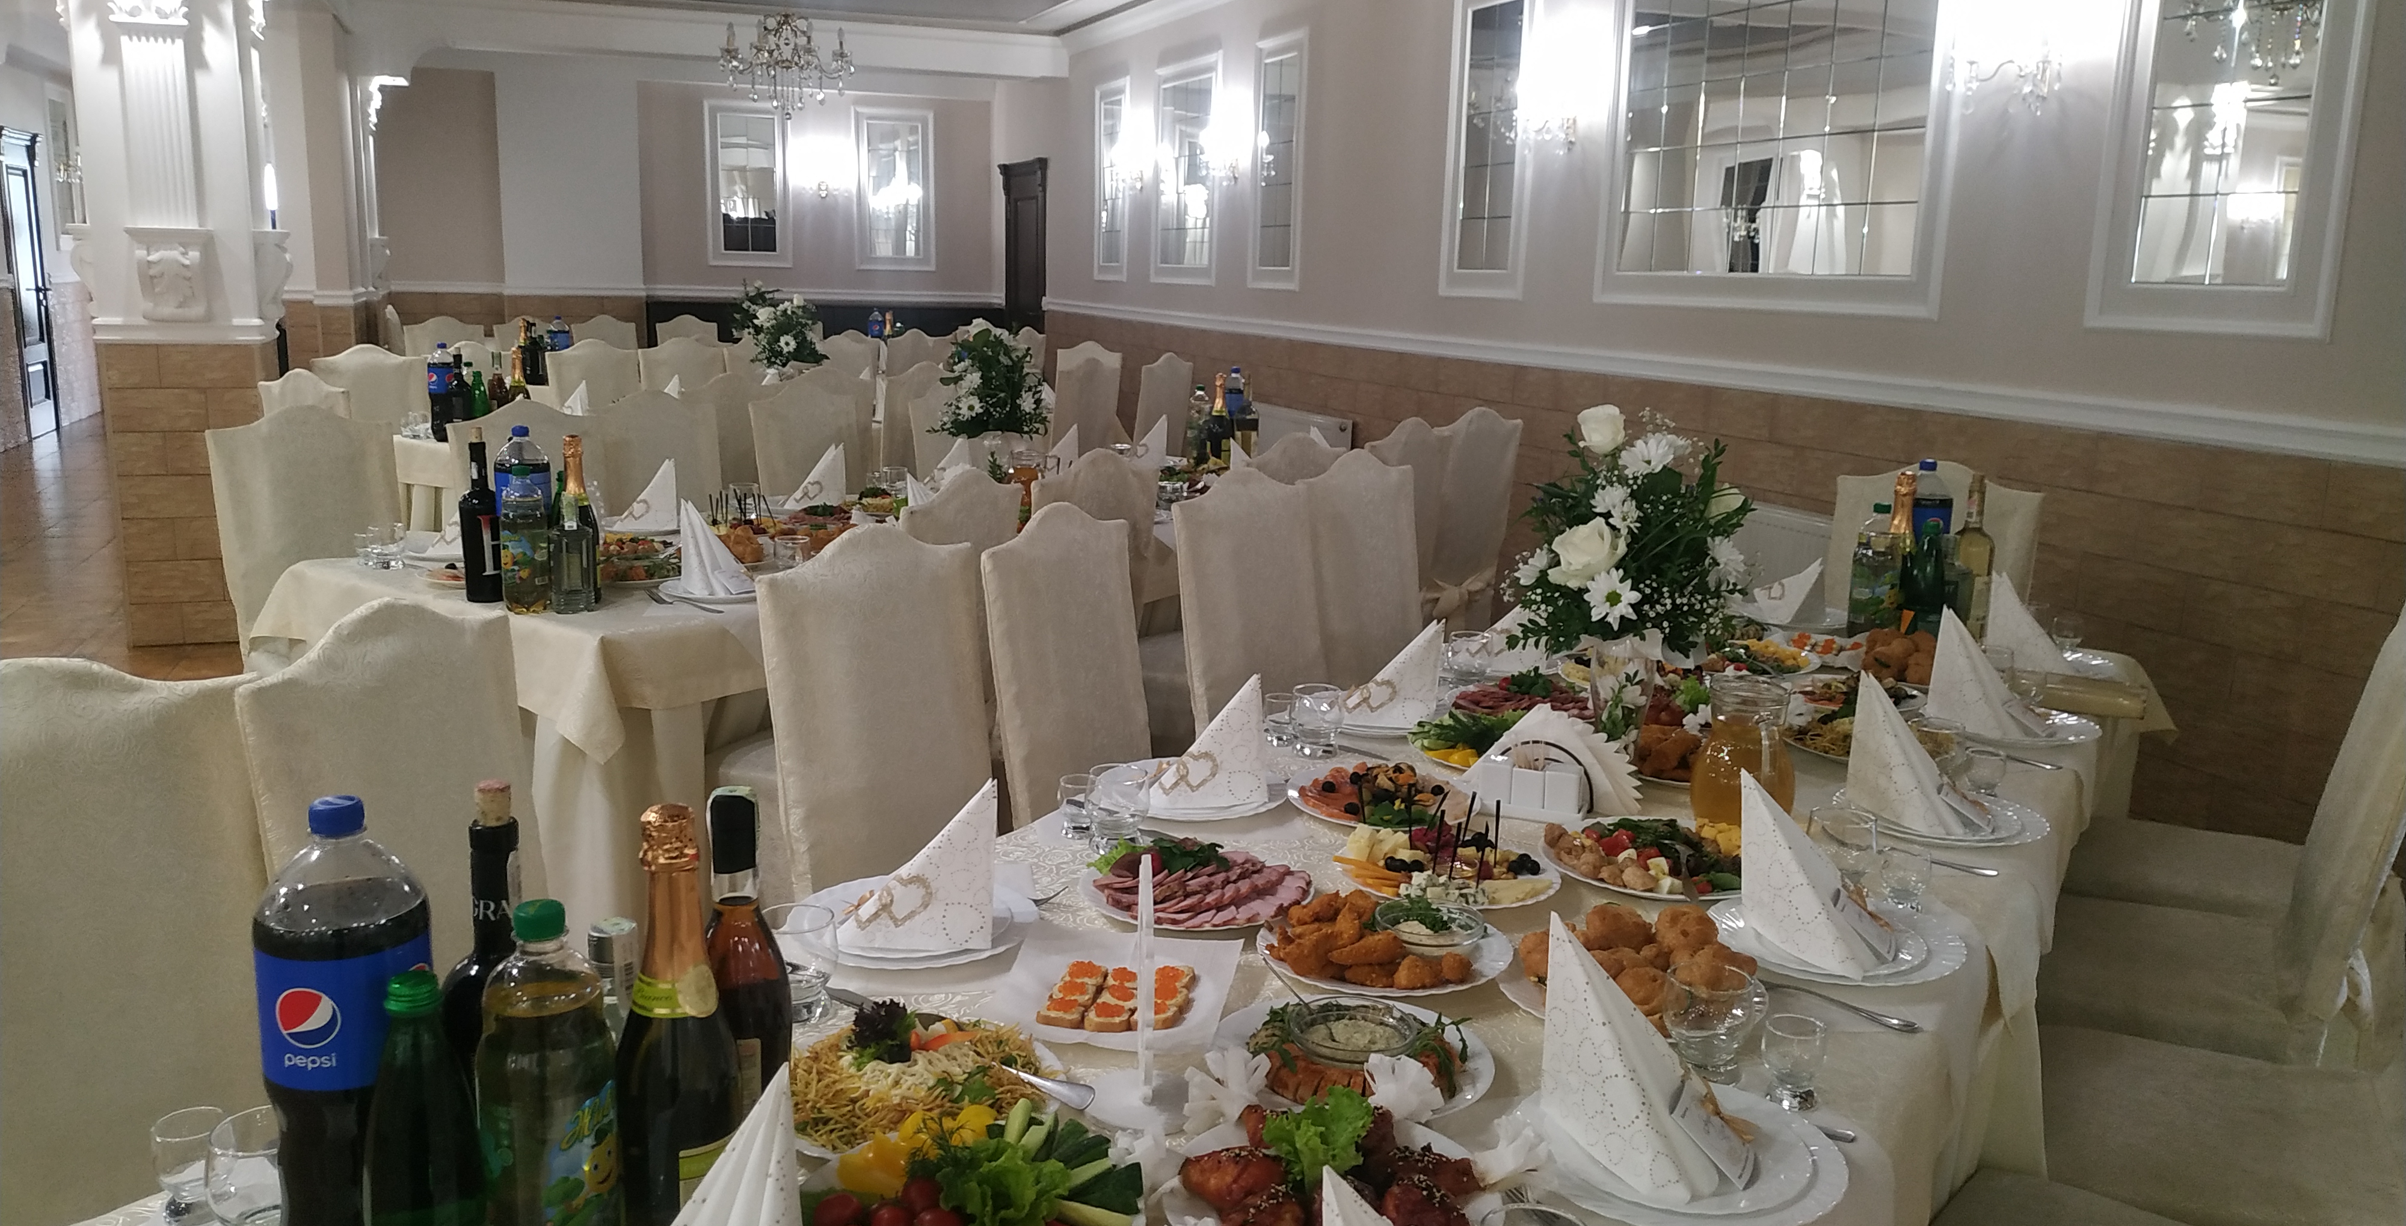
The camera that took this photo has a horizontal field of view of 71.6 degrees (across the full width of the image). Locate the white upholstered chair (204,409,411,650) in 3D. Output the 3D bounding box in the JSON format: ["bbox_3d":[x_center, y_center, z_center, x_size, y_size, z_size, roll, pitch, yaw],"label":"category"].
[{"bbox_3d":[-2.017,0.040,4.043,0.530,1.035,0.440,9,14,33],"label":"white upholstered chair"}]

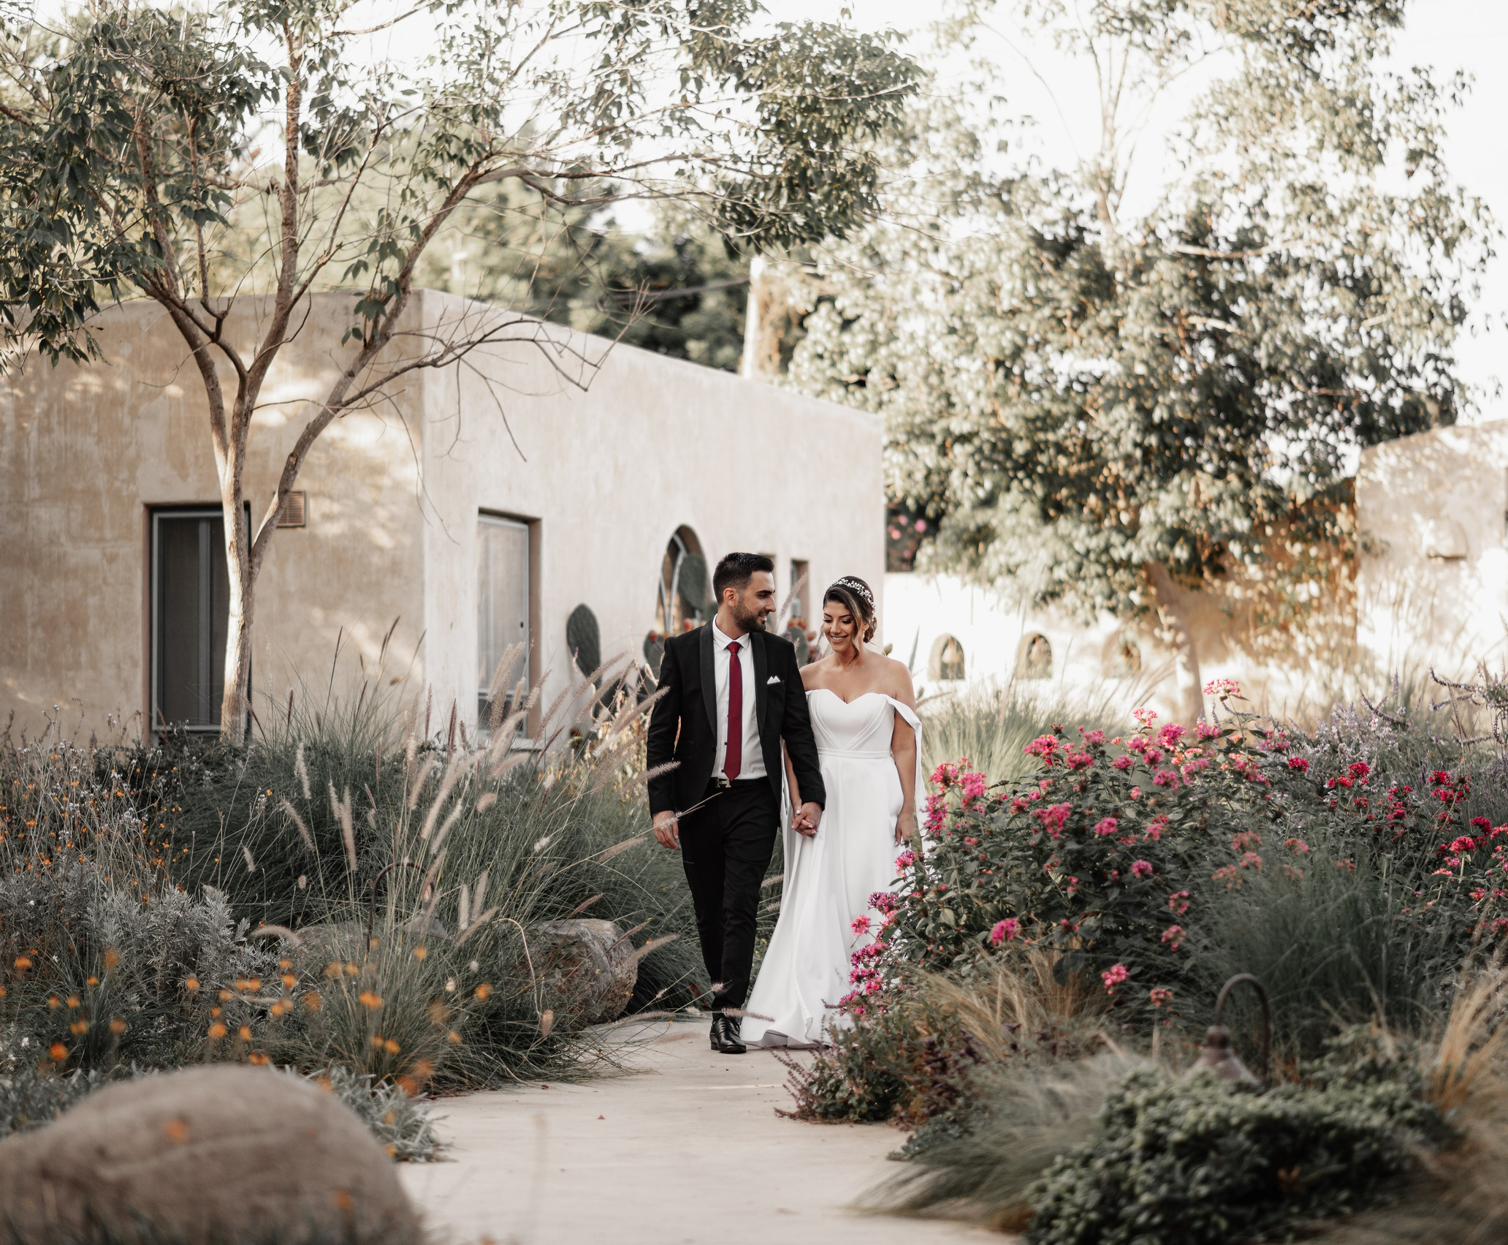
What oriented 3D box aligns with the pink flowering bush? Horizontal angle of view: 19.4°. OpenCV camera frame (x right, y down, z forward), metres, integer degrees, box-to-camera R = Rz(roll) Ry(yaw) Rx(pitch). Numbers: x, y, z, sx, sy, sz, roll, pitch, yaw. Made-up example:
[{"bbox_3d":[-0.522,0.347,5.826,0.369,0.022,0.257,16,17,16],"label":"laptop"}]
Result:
[{"bbox_3d":[1.120,0.877,15.078,1.400,1.080,1.200,0,-2,0],"label":"pink flowering bush"}]

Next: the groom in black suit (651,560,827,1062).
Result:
[{"bbox_3d":[-0.070,0.655,15.967,0.640,1.790,0.480,0,-2,-3],"label":"groom in black suit"}]

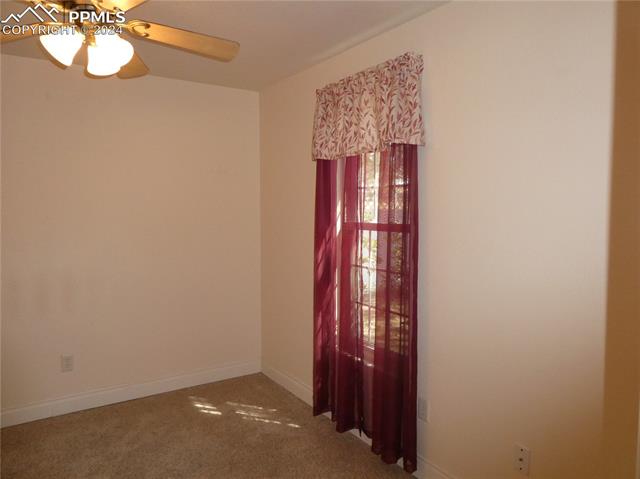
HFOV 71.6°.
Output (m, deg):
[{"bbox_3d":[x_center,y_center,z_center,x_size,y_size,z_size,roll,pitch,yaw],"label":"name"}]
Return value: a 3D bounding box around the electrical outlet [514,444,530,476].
[{"bbox_3d":[0.852,0.928,1.874,0.012,0.116,0.073,-3,5,-33],"label":"electrical outlet"}]

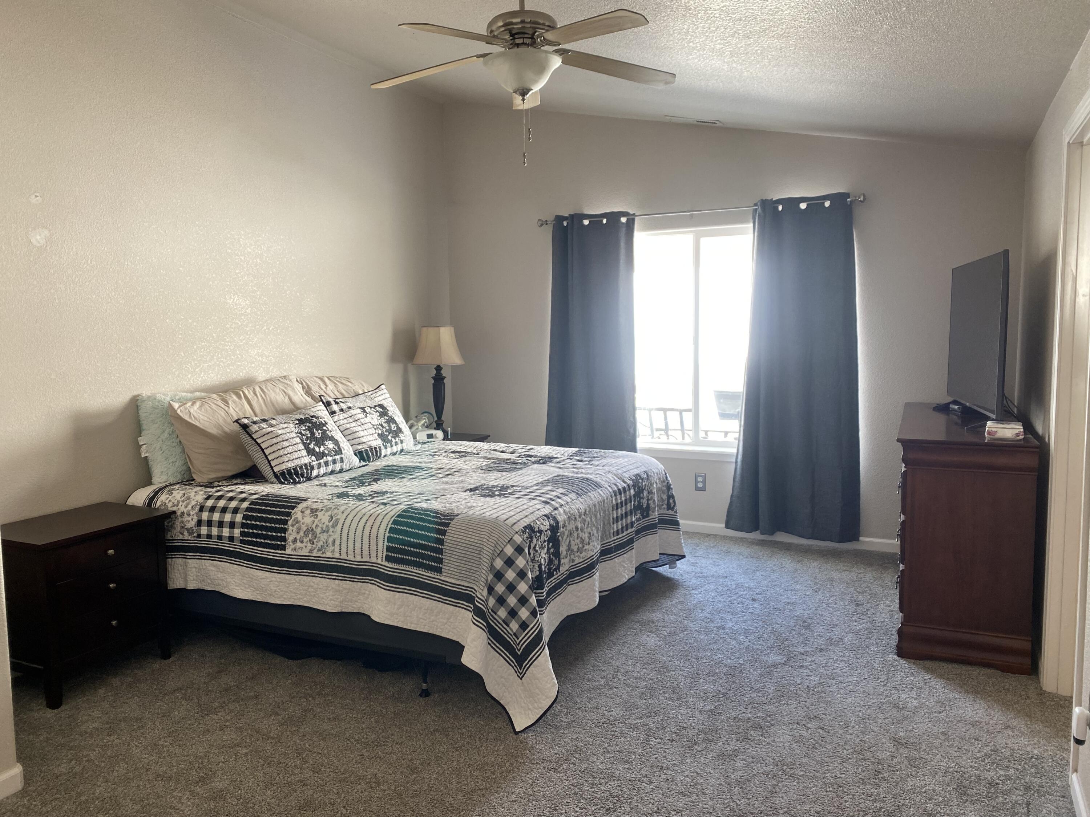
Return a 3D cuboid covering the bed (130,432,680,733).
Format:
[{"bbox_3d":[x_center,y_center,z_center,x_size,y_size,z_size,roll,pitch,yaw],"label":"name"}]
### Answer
[{"bbox_3d":[-0.593,0.665,4.247,2.126,0.705,2.078,2,6,26],"label":"bed"}]

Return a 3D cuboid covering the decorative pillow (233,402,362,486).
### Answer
[{"bbox_3d":[-1.259,0.159,4.163,0.160,0.410,0.590,-41,-12,24],"label":"decorative pillow"}]

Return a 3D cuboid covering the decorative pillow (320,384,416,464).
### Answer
[{"bbox_3d":[-1.011,0.088,4.674,0.150,0.410,0.580,-41,-12,24],"label":"decorative pillow"}]

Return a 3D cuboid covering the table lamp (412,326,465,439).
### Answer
[{"bbox_3d":[-0.745,-0.178,5.772,0.410,0.800,0.410,-1,6,0],"label":"table lamp"}]

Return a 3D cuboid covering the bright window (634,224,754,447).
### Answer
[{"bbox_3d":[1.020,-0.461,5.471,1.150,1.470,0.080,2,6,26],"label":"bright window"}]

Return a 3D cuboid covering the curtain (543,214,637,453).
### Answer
[{"bbox_3d":[0.300,-0.281,5.713,0.720,2.110,0.120,2,6,26],"label":"curtain"}]

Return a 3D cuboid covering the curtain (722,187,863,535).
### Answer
[{"bbox_3d":[1.541,-0.243,5.115,0.820,2.110,0.120,2,6,26],"label":"curtain"}]

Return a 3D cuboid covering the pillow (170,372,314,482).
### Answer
[{"bbox_3d":[-1.544,0.096,4.316,0.200,0.470,0.860,-17,-2,26],"label":"pillow"}]

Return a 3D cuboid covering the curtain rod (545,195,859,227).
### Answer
[{"bbox_3d":[0.917,-1.276,5.304,2.170,0.050,0.090,2,6,26],"label":"curtain rod"}]

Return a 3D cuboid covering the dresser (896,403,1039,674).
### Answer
[{"bbox_3d":[2.046,0.524,4.064,0.529,0.927,1.649,2,6,26],"label":"dresser"}]

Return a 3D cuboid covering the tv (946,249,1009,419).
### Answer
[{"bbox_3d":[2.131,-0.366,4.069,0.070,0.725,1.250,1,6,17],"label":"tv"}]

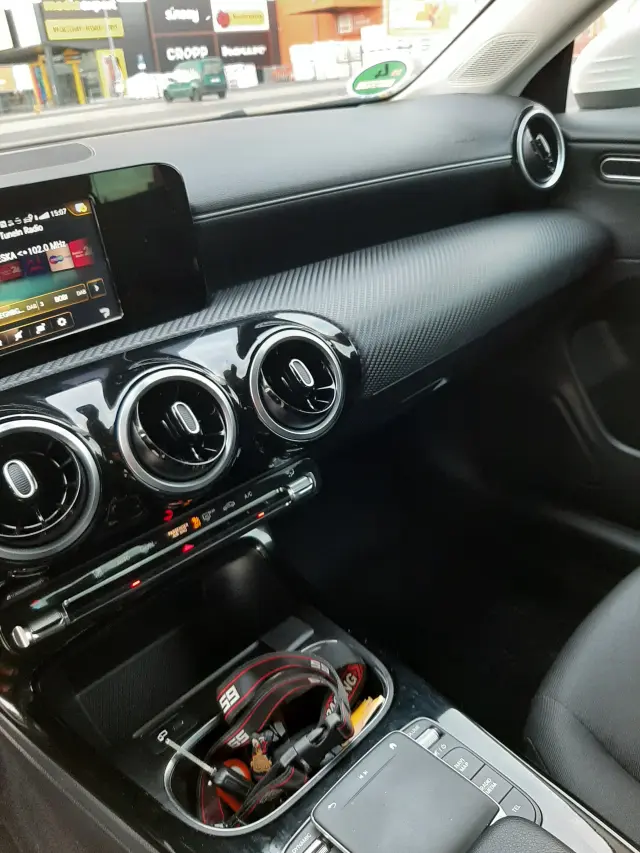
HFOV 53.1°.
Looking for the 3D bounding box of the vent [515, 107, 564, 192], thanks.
[{"bbox_3d":[0.278,-0.358,0.834,0.099,0.100,0.038,-21,20,-31],"label":"vent"}]

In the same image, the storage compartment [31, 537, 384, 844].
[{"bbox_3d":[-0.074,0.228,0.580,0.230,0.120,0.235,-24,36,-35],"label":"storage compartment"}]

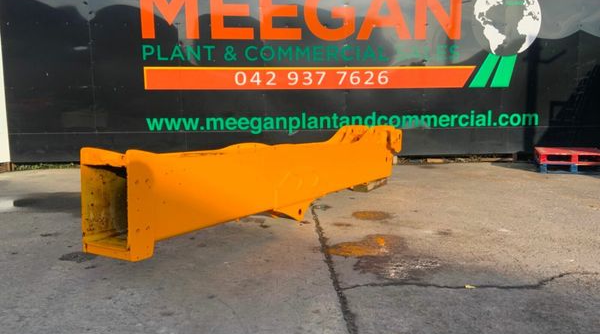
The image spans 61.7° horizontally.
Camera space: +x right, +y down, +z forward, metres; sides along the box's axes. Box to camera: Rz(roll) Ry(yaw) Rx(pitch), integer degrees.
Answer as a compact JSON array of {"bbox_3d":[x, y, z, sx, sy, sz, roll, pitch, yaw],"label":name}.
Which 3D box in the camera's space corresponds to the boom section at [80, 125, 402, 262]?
[{"bbox_3d":[-0.009,0.039,5.143,0.470,0.875,4.650,2,6,31],"label":"boom section"}]

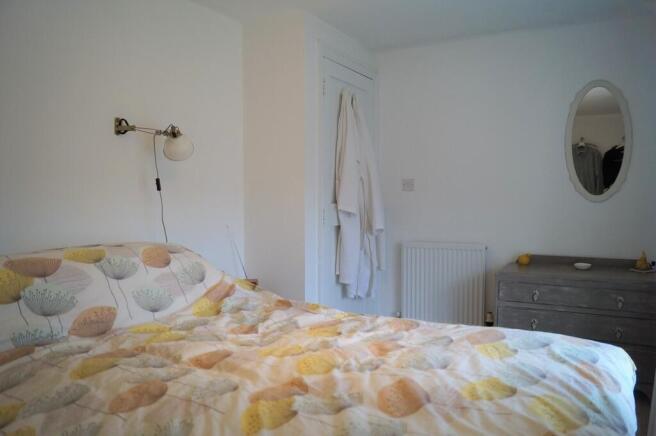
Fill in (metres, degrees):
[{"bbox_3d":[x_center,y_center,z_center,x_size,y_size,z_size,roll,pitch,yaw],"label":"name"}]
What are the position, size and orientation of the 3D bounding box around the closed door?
[{"bbox_3d":[0.150,-0.030,3.400,0.050,1.980,0.690,0,0,33],"label":"closed door"}]

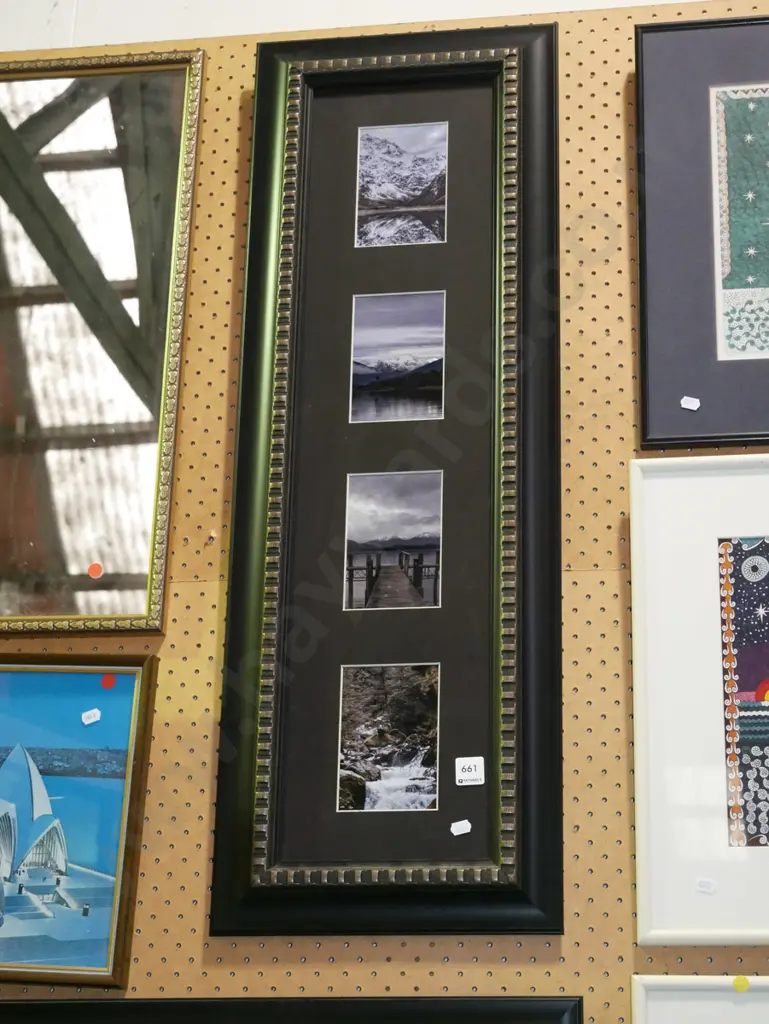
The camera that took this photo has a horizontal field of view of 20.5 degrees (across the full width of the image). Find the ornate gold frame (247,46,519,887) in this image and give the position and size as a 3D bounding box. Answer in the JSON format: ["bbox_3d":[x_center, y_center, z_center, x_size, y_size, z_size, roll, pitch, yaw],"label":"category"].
[{"bbox_3d":[0.010,-0.066,2.014,0.236,0.848,0.020,-2,-22,9],"label":"ornate gold frame"}]

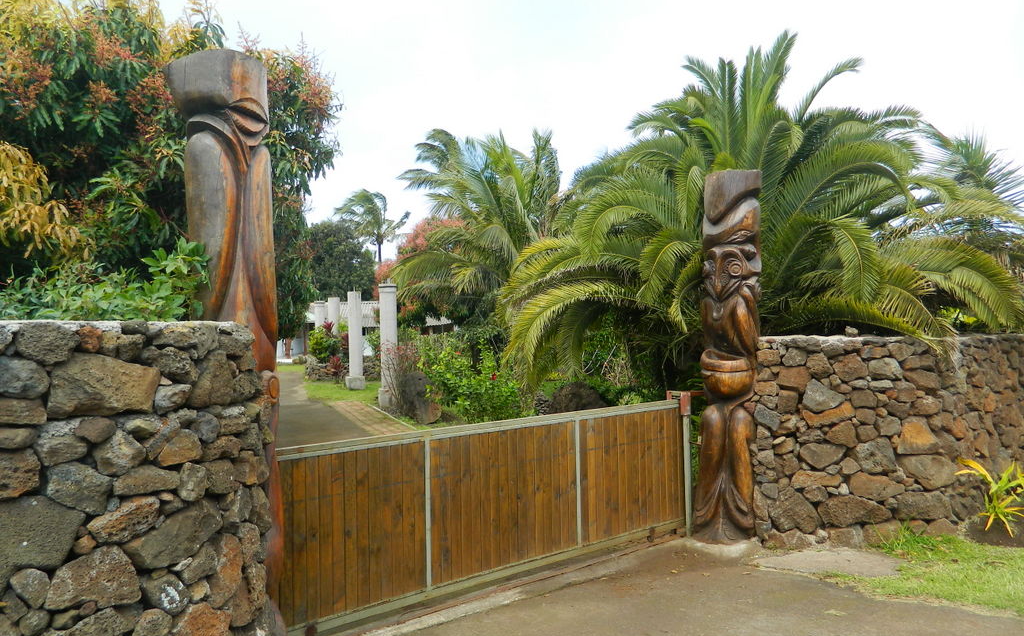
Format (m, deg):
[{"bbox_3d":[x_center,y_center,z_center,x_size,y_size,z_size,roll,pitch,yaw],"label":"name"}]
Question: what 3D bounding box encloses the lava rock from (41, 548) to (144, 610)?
[{"bbox_3d":[-1.647,0.990,2.891,0.330,0.250,0.260,-1,-1,-34],"label":"lava rock"}]

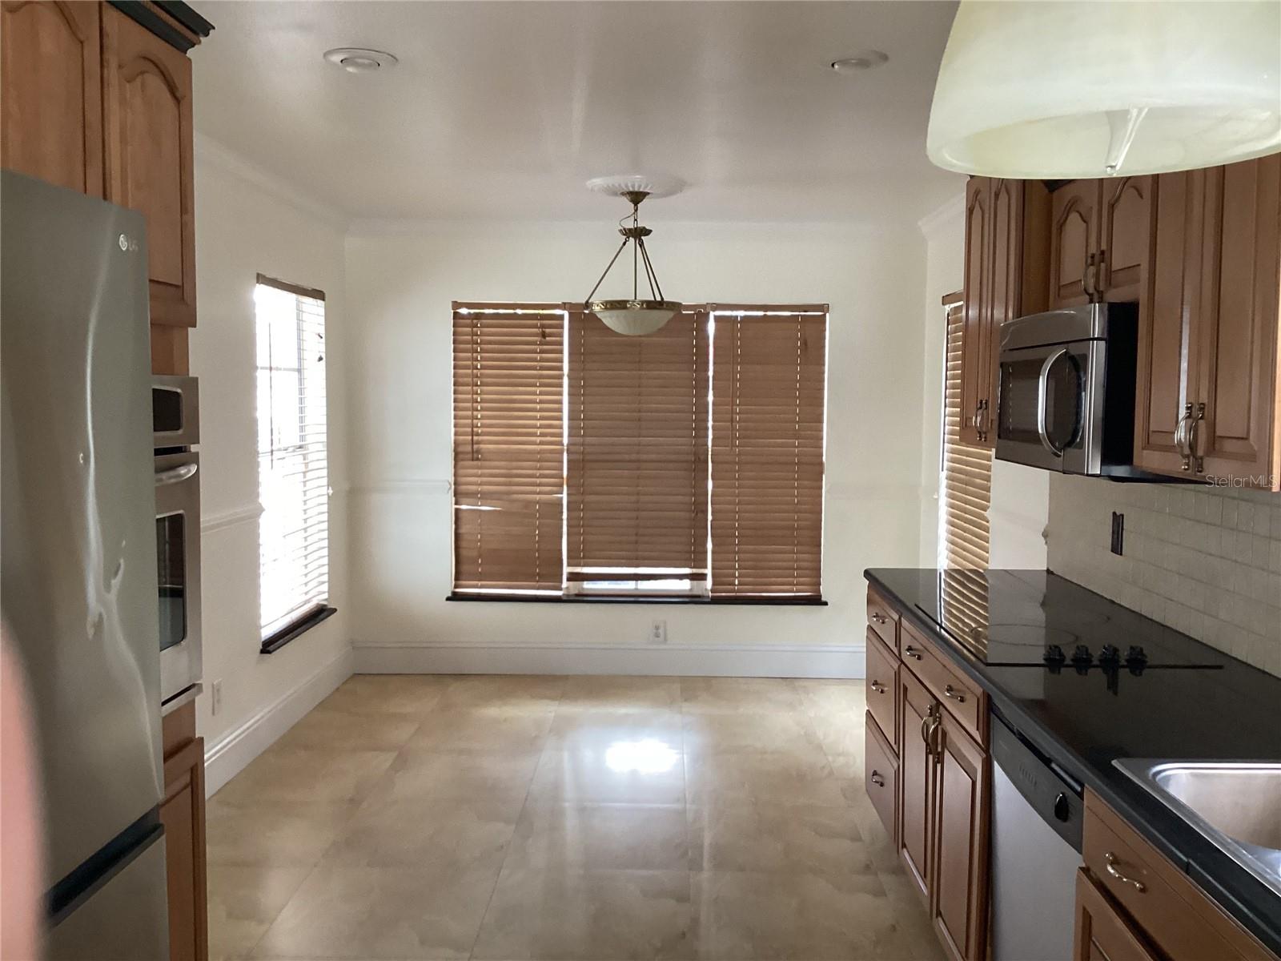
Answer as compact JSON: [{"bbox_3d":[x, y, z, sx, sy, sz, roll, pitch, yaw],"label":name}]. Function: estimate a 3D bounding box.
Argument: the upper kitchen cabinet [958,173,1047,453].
[{"bbox_3d":[1.262,-0.570,3.582,0.337,0.923,0.649,0,4,2],"label":"upper kitchen cabinet"}]

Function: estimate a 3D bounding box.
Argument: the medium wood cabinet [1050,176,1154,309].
[{"bbox_3d":[1.278,-0.659,2.856,0.267,0.391,0.745,0,4,2],"label":"medium wood cabinet"}]

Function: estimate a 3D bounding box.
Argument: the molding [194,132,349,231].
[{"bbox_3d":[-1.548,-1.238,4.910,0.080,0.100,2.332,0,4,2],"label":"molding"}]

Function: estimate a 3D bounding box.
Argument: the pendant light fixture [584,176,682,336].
[{"bbox_3d":[-0.026,-0.968,5.081,0.440,0.647,0.440,0,4,2],"label":"pendant light fixture"}]

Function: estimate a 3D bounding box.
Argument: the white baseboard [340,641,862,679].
[{"bbox_3d":[-0.064,0.971,6.183,3.008,0.189,0.025,0,4,2],"label":"white baseboard"}]

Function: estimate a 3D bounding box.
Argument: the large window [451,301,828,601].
[{"bbox_3d":[-0.011,-0.151,6.134,1.995,1.589,0.100,0,4,2],"label":"large window"}]

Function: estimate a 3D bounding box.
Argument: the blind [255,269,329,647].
[{"bbox_3d":[-1.590,-0.120,5.279,0.060,1.556,0.943,0,4,2],"label":"blind"}]

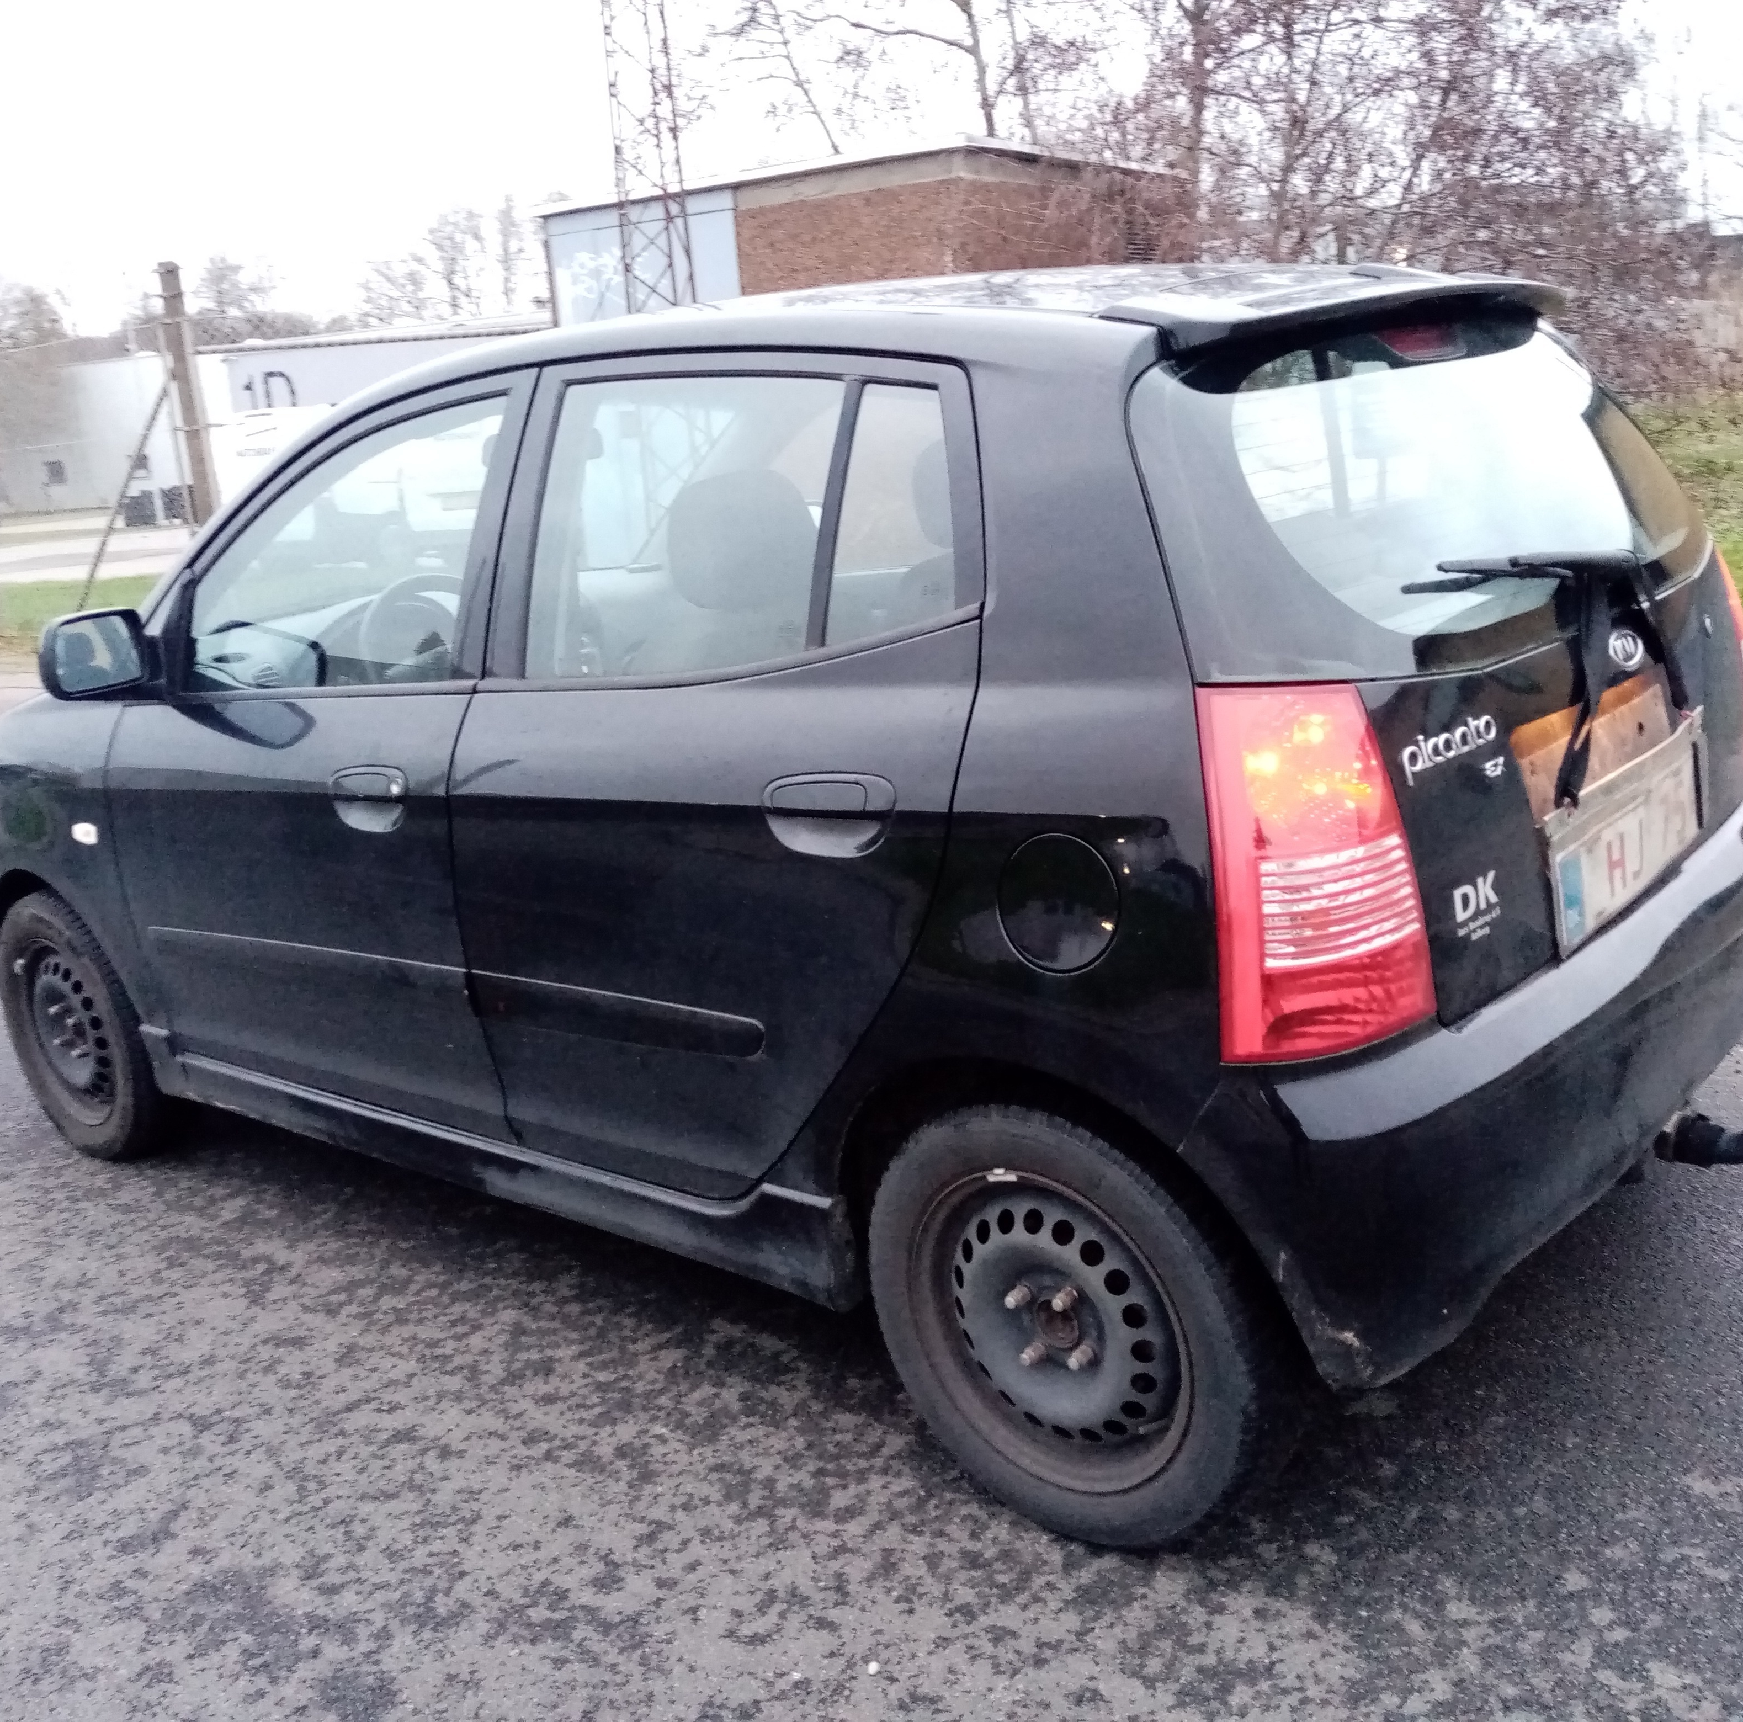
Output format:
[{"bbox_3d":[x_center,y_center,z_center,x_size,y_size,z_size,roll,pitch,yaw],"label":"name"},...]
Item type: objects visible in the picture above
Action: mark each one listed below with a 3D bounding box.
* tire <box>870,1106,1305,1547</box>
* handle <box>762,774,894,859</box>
[{"bbox_3d":[0.241,0.515,2.019,0.550,0.545,0.165,6,17,40],"label":"tire"},{"bbox_3d":[-0.043,-0.056,1.997,0.190,0.100,0.050,6,17,40],"label":"handle"}]

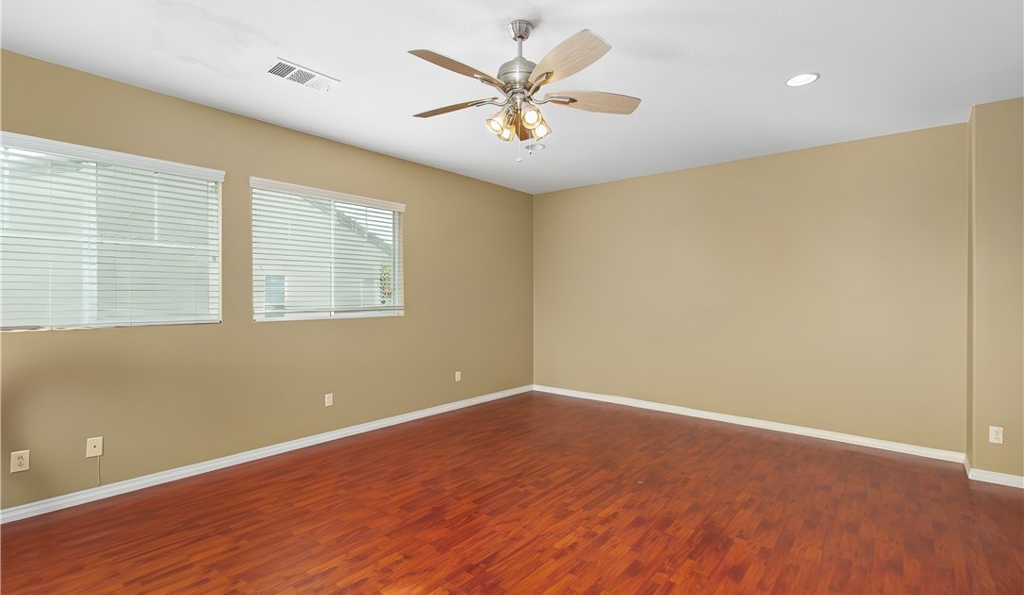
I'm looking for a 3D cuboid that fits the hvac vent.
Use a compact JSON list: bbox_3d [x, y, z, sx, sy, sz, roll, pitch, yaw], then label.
[{"bbox_3d":[-1.341,-1.410,2.918,0.233,0.018,0.402,1,1,40],"label":"hvac vent"}]

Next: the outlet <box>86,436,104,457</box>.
[{"bbox_3d":[-2.669,0.959,2.913,0.010,0.116,0.072,1,1,40],"label":"outlet"}]

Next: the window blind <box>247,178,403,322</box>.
[{"bbox_3d":[-1.605,-0.381,4.177,0.070,1.157,1.479,1,1,40],"label":"window blind"}]

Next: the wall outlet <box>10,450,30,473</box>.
[{"bbox_3d":[-2.879,0.960,2.667,0.010,0.116,0.072,1,1,40],"label":"wall outlet"}]

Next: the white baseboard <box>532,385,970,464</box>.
[{"bbox_3d":[1.949,1.260,5.010,4.333,0.081,0.016,1,1,40],"label":"white baseboard"}]

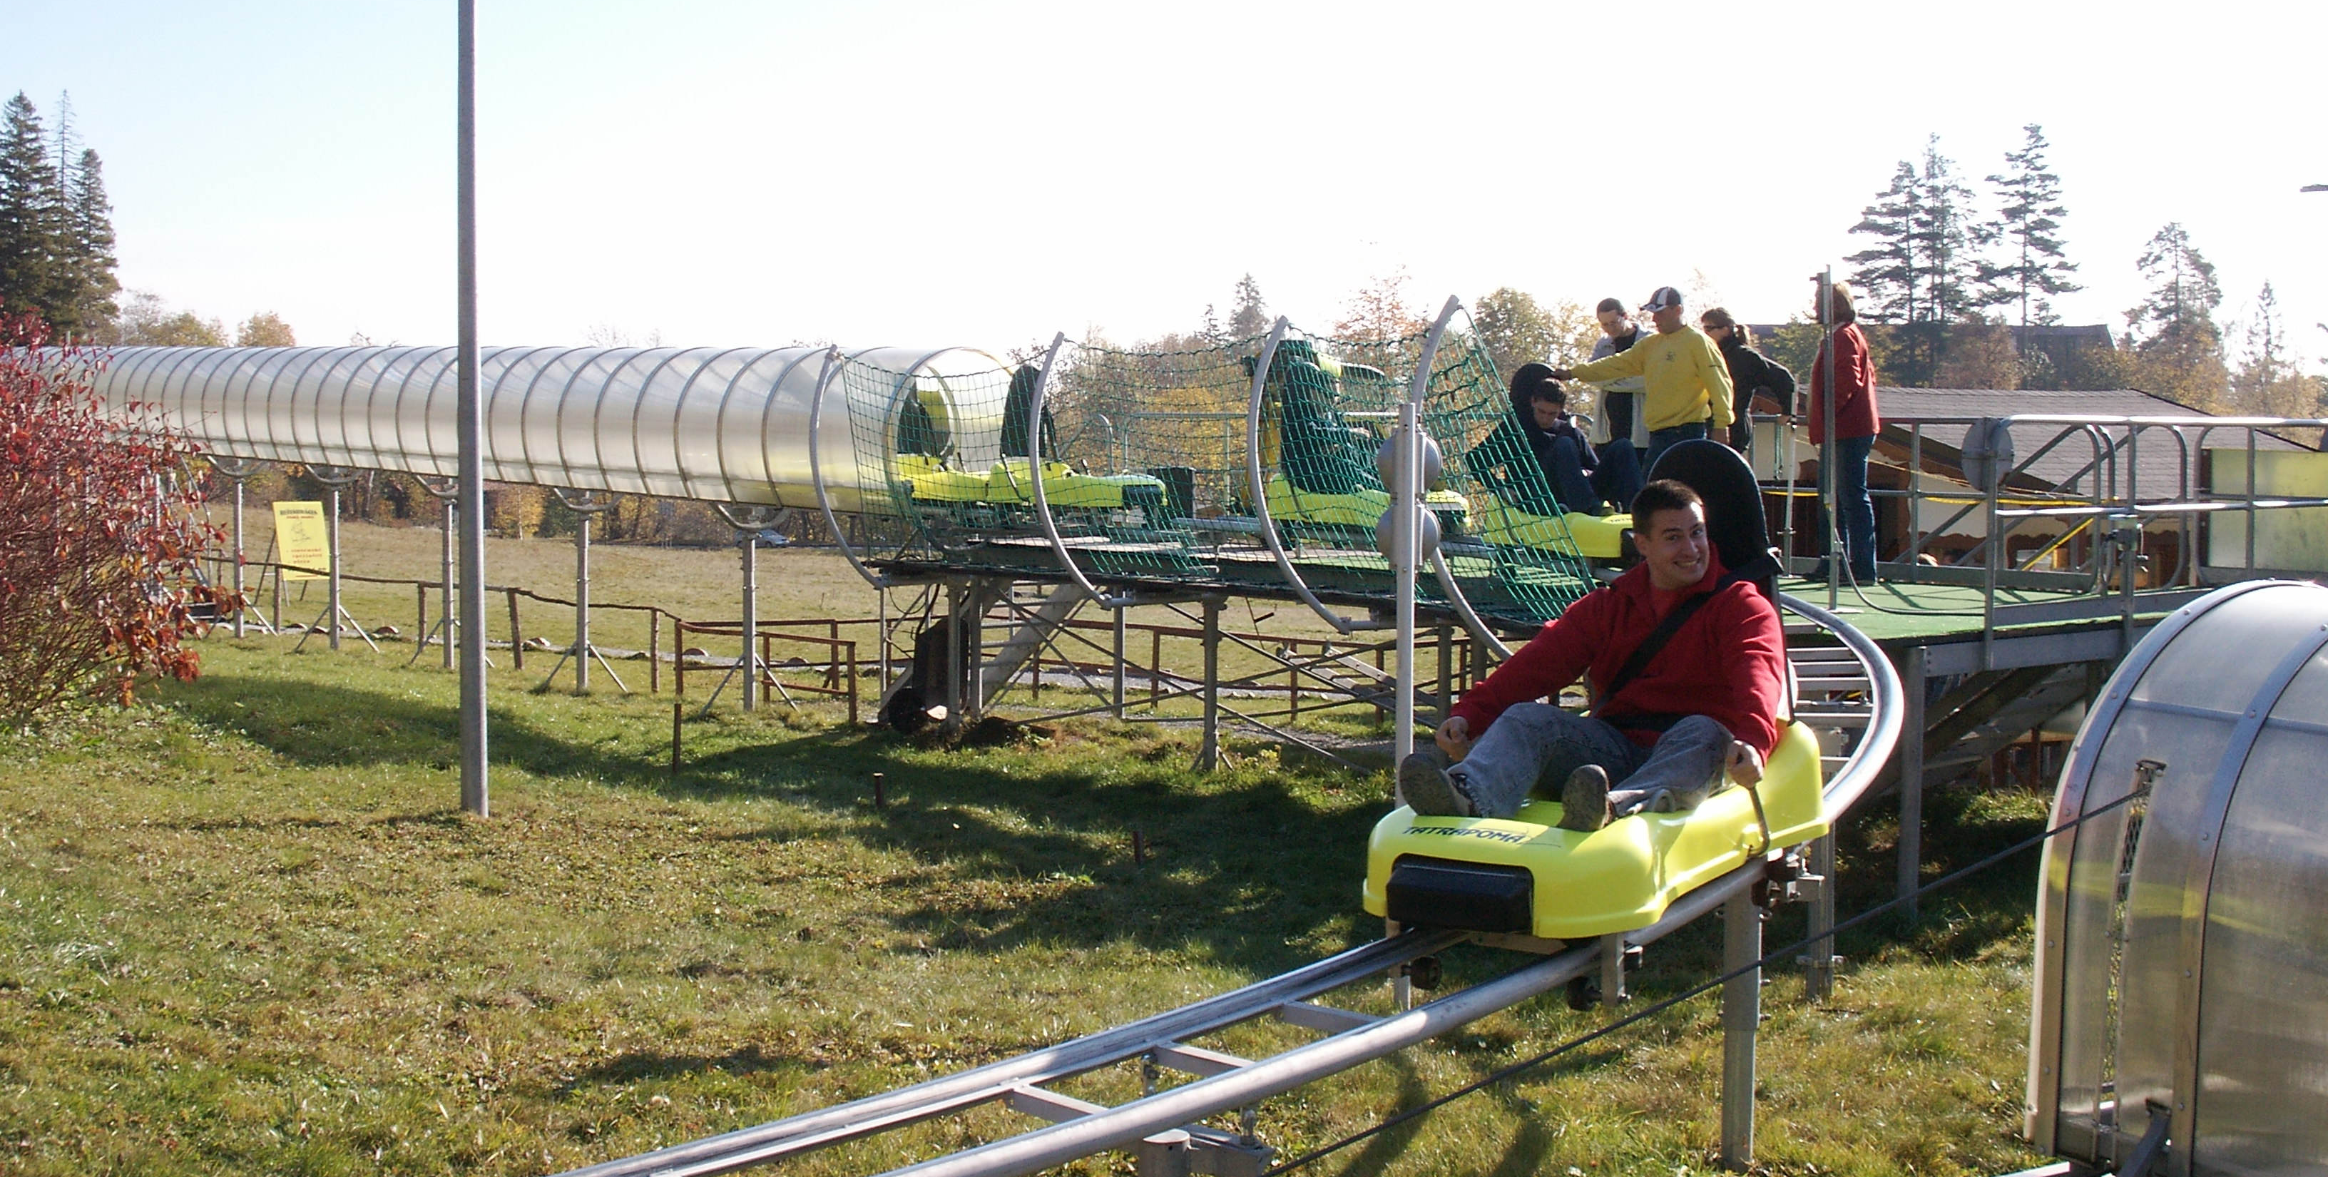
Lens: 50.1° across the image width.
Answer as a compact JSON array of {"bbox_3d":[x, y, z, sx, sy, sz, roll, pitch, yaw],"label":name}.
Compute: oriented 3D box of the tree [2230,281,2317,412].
[{"bbox_3d":[46.698,-8.941,105.000,3.500,8.200,3.500,2,4,22],"label":"tree"}]

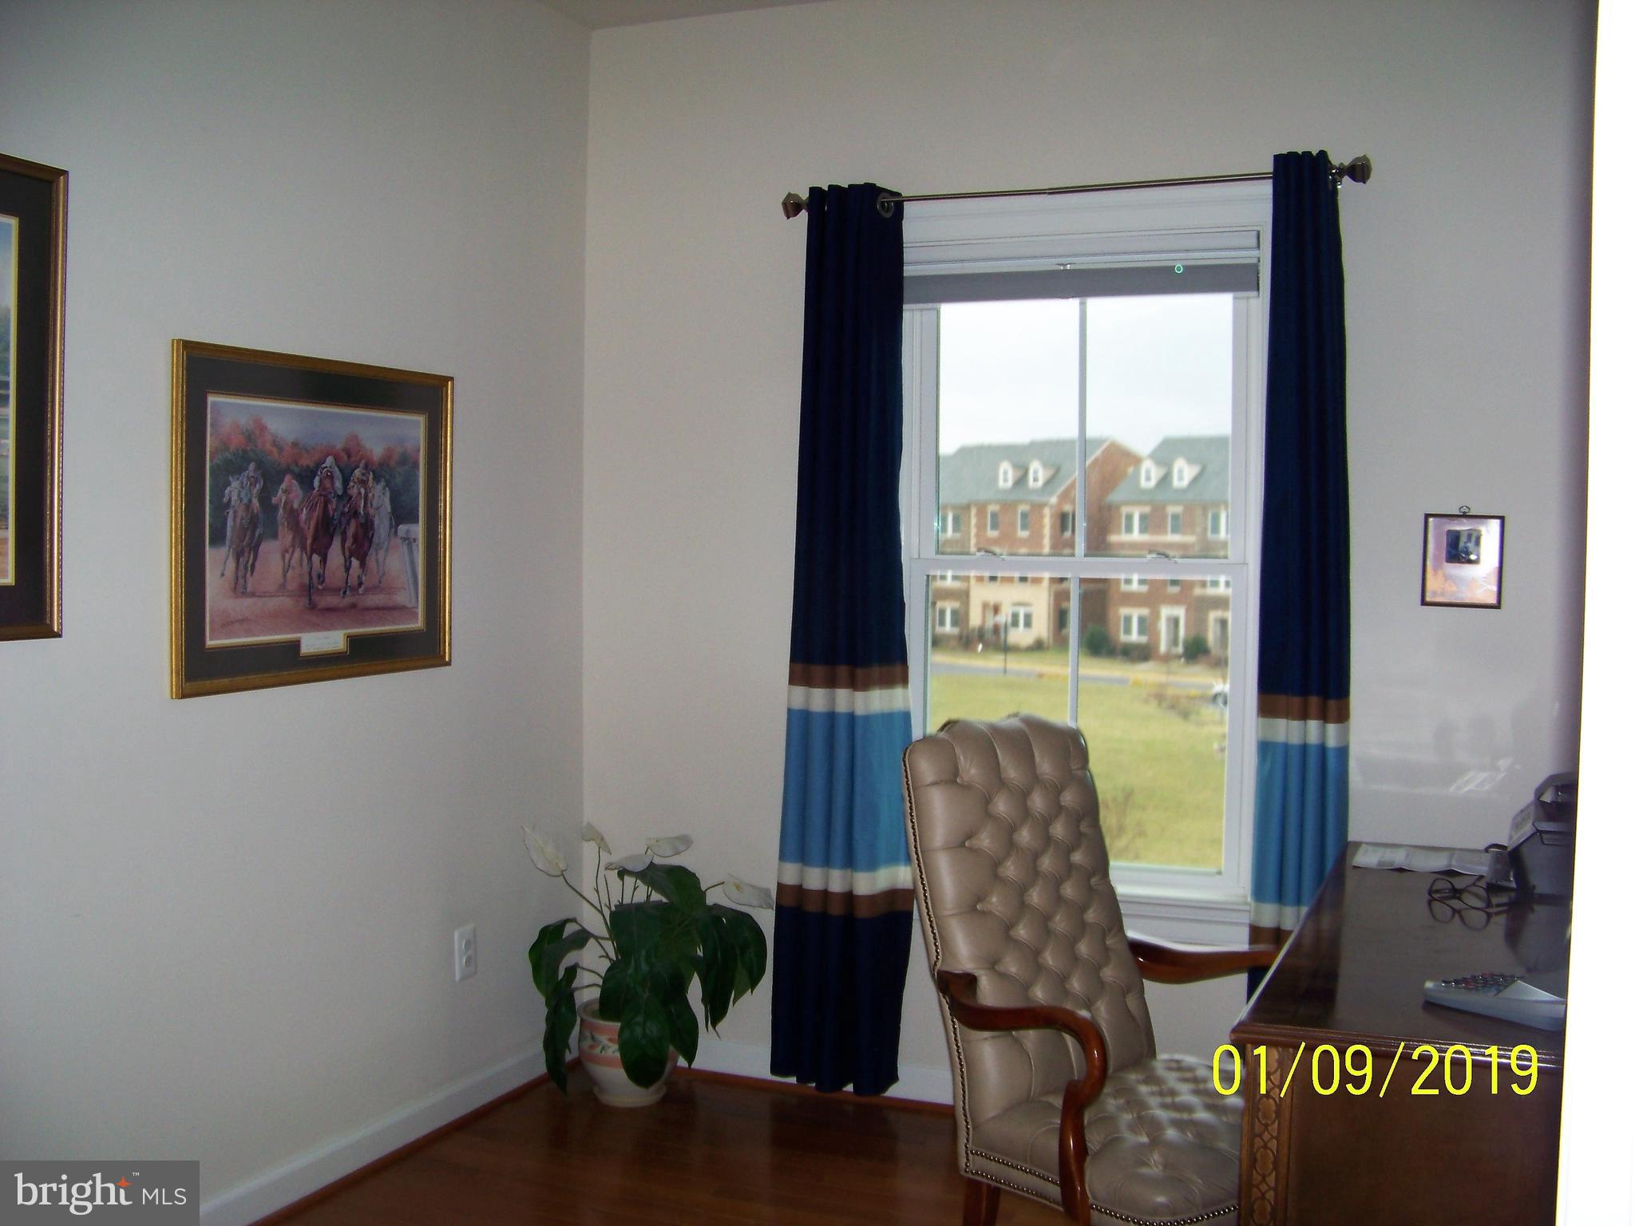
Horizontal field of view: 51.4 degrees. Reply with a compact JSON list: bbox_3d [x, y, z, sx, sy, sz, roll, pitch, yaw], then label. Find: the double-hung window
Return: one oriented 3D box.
[{"bbox_3d":[0.607,-0.150,4.019,0.950,1.670,0.100,2,3,22],"label":"double-hung window"}]

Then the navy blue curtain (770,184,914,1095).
[{"bbox_3d":[0.075,0.077,4.125,0.358,2.211,0.120,2,3,22],"label":"navy blue curtain"}]

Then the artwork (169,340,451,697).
[{"bbox_3d":[-1.003,-0.187,3.487,0.028,0.654,0.853,2,3,22],"label":"artwork"}]

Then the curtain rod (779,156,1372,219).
[{"bbox_3d":[0.552,-0.971,3.901,1.377,0.068,0.090,2,3,22],"label":"curtain rod"}]

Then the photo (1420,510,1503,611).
[{"bbox_3d":[1.393,-0.113,3.668,0.160,0.203,0.018,2,3,22],"label":"photo"}]

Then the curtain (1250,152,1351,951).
[{"bbox_3d":[1.063,0.103,3.724,0.222,2.206,0.120,2,3,22],"label":"curtain"}]

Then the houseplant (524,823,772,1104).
[{"bbox_3d":[-0.426,0.866,4.157,0.575,0.665,0.530,1,3,0],"label":"houseplant"}]

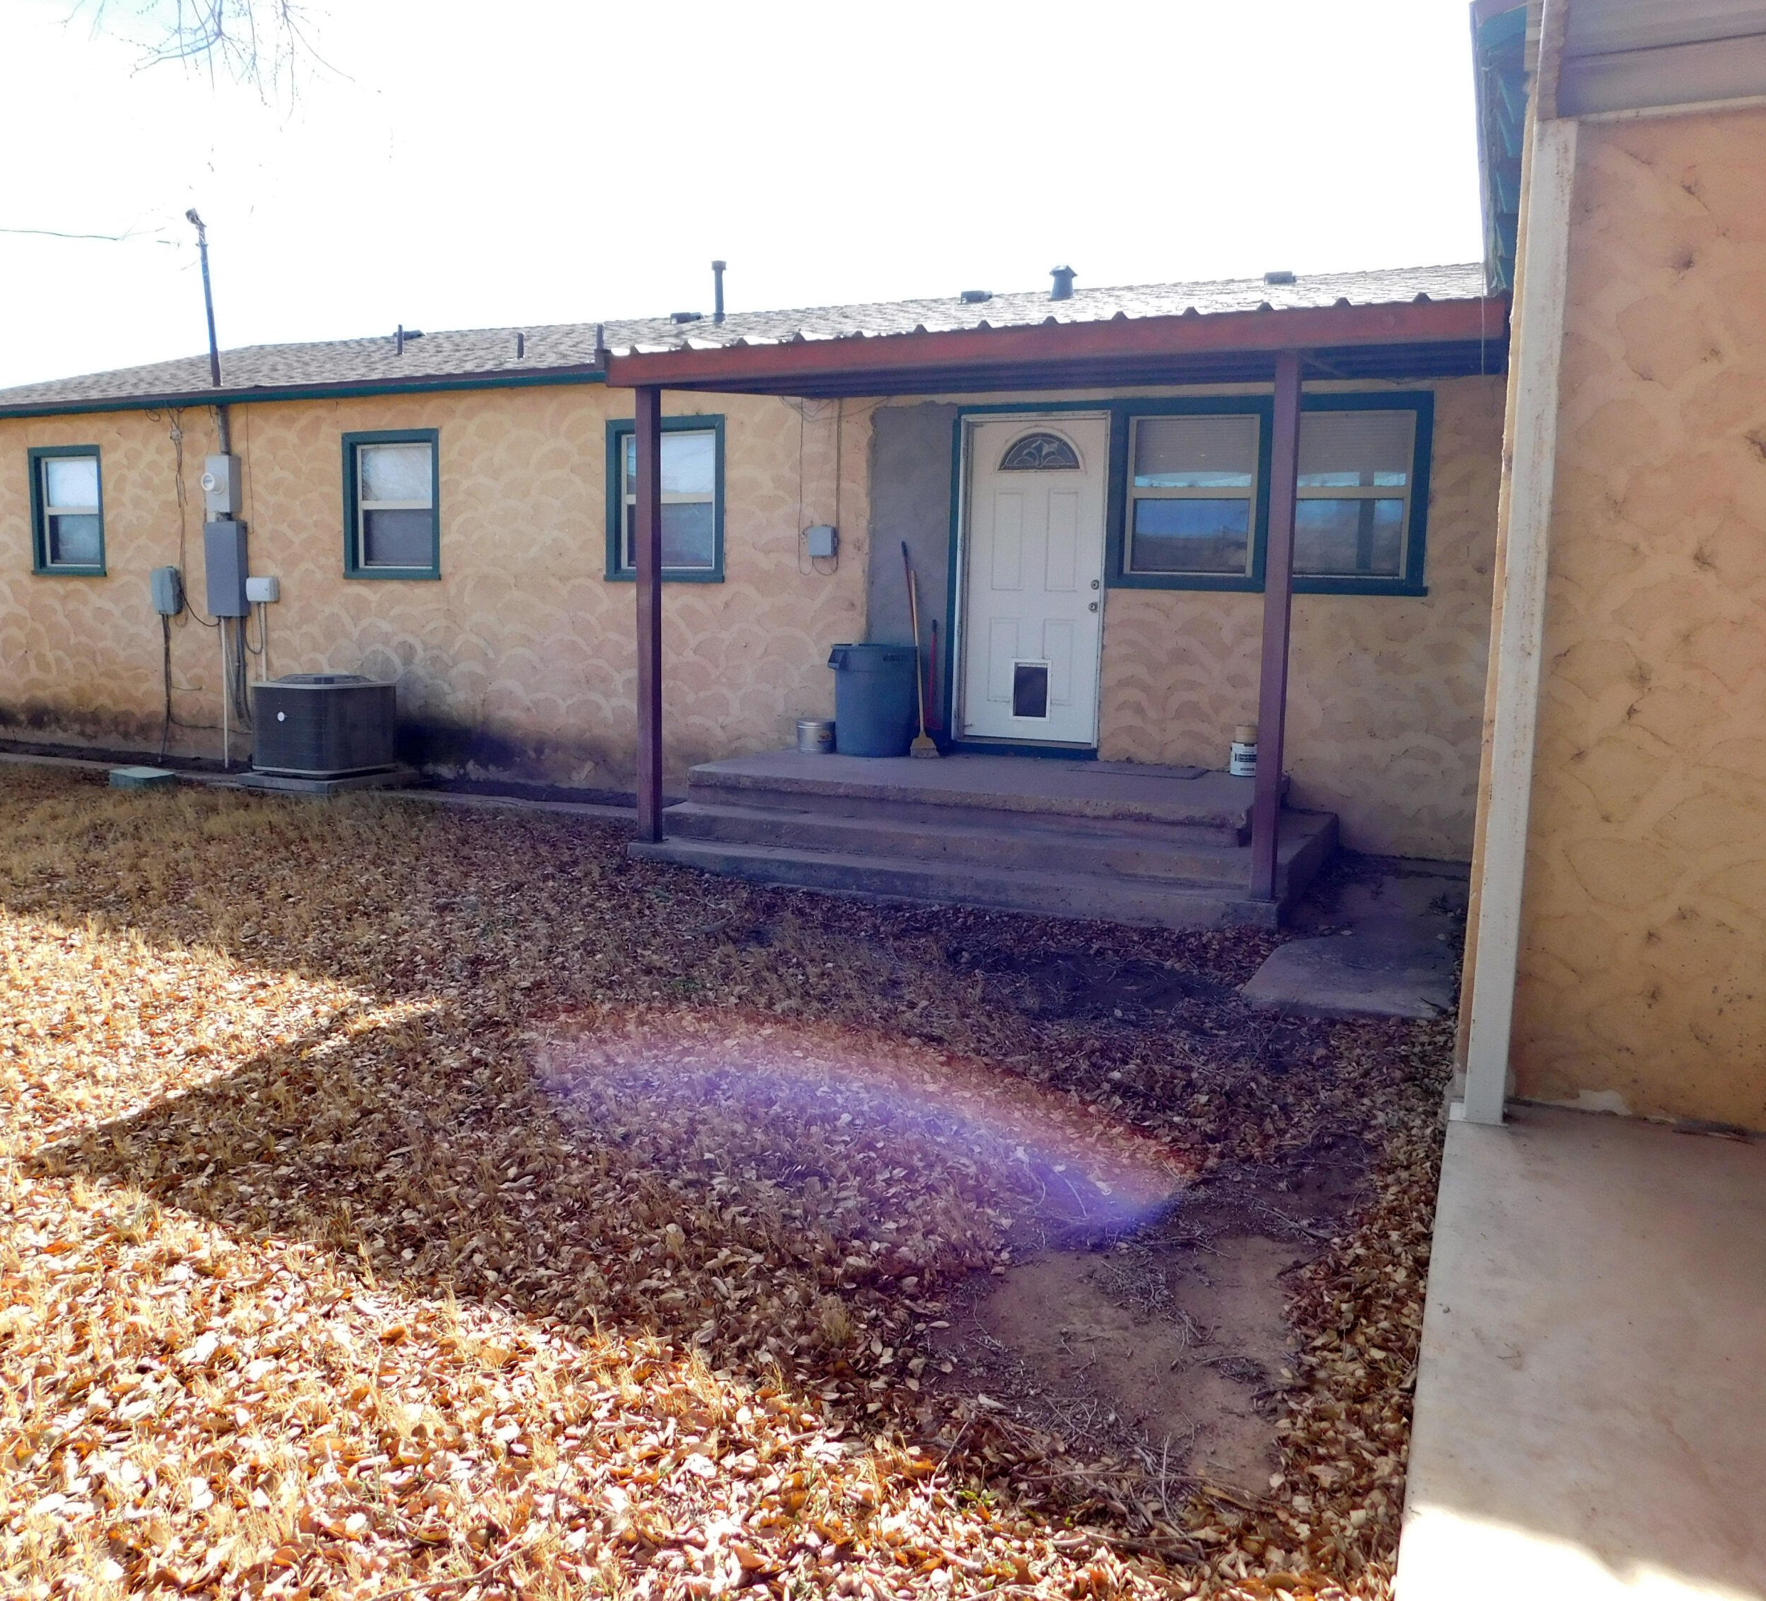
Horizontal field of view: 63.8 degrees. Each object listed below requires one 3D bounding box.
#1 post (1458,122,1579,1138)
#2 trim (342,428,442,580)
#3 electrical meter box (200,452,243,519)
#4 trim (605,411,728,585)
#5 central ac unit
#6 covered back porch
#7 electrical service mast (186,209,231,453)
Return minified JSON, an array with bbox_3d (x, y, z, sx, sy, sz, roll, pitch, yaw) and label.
[{"bbox_3d":[1.589,-0.391,3.537,0.090,2.454,0.090,4,8,23],"label":"post"},{"bbox_3d":[-3.795,-2.288,11.059,0.980,1.140,0.100,4,8,23],"label":"trim"},{"bbox_3d":[-5.446,-2.594,11.622,0.270,0.465,0.220,4,8,23],"label":"electrical meter box"},{"bbox_3d":[-1.526,-2.125,10.074,0.980,1.145,0.100,4,8,23],"label":"trim"},{"bbox_3d":[-4.142,-0.574,10.524,0.720,0.715,0.730,4,8,23],"label":"central ac unit"},{"bbox_3d":[0.983,-1.077,7.759,4.350,2.860,2.390,4,8,23],"label":"covered back porch"},{"bbox_3d":[-5.455,-3.780,11.469,0.180,1.892,0.160,0,9,24],"label":"electrical service mast"}]

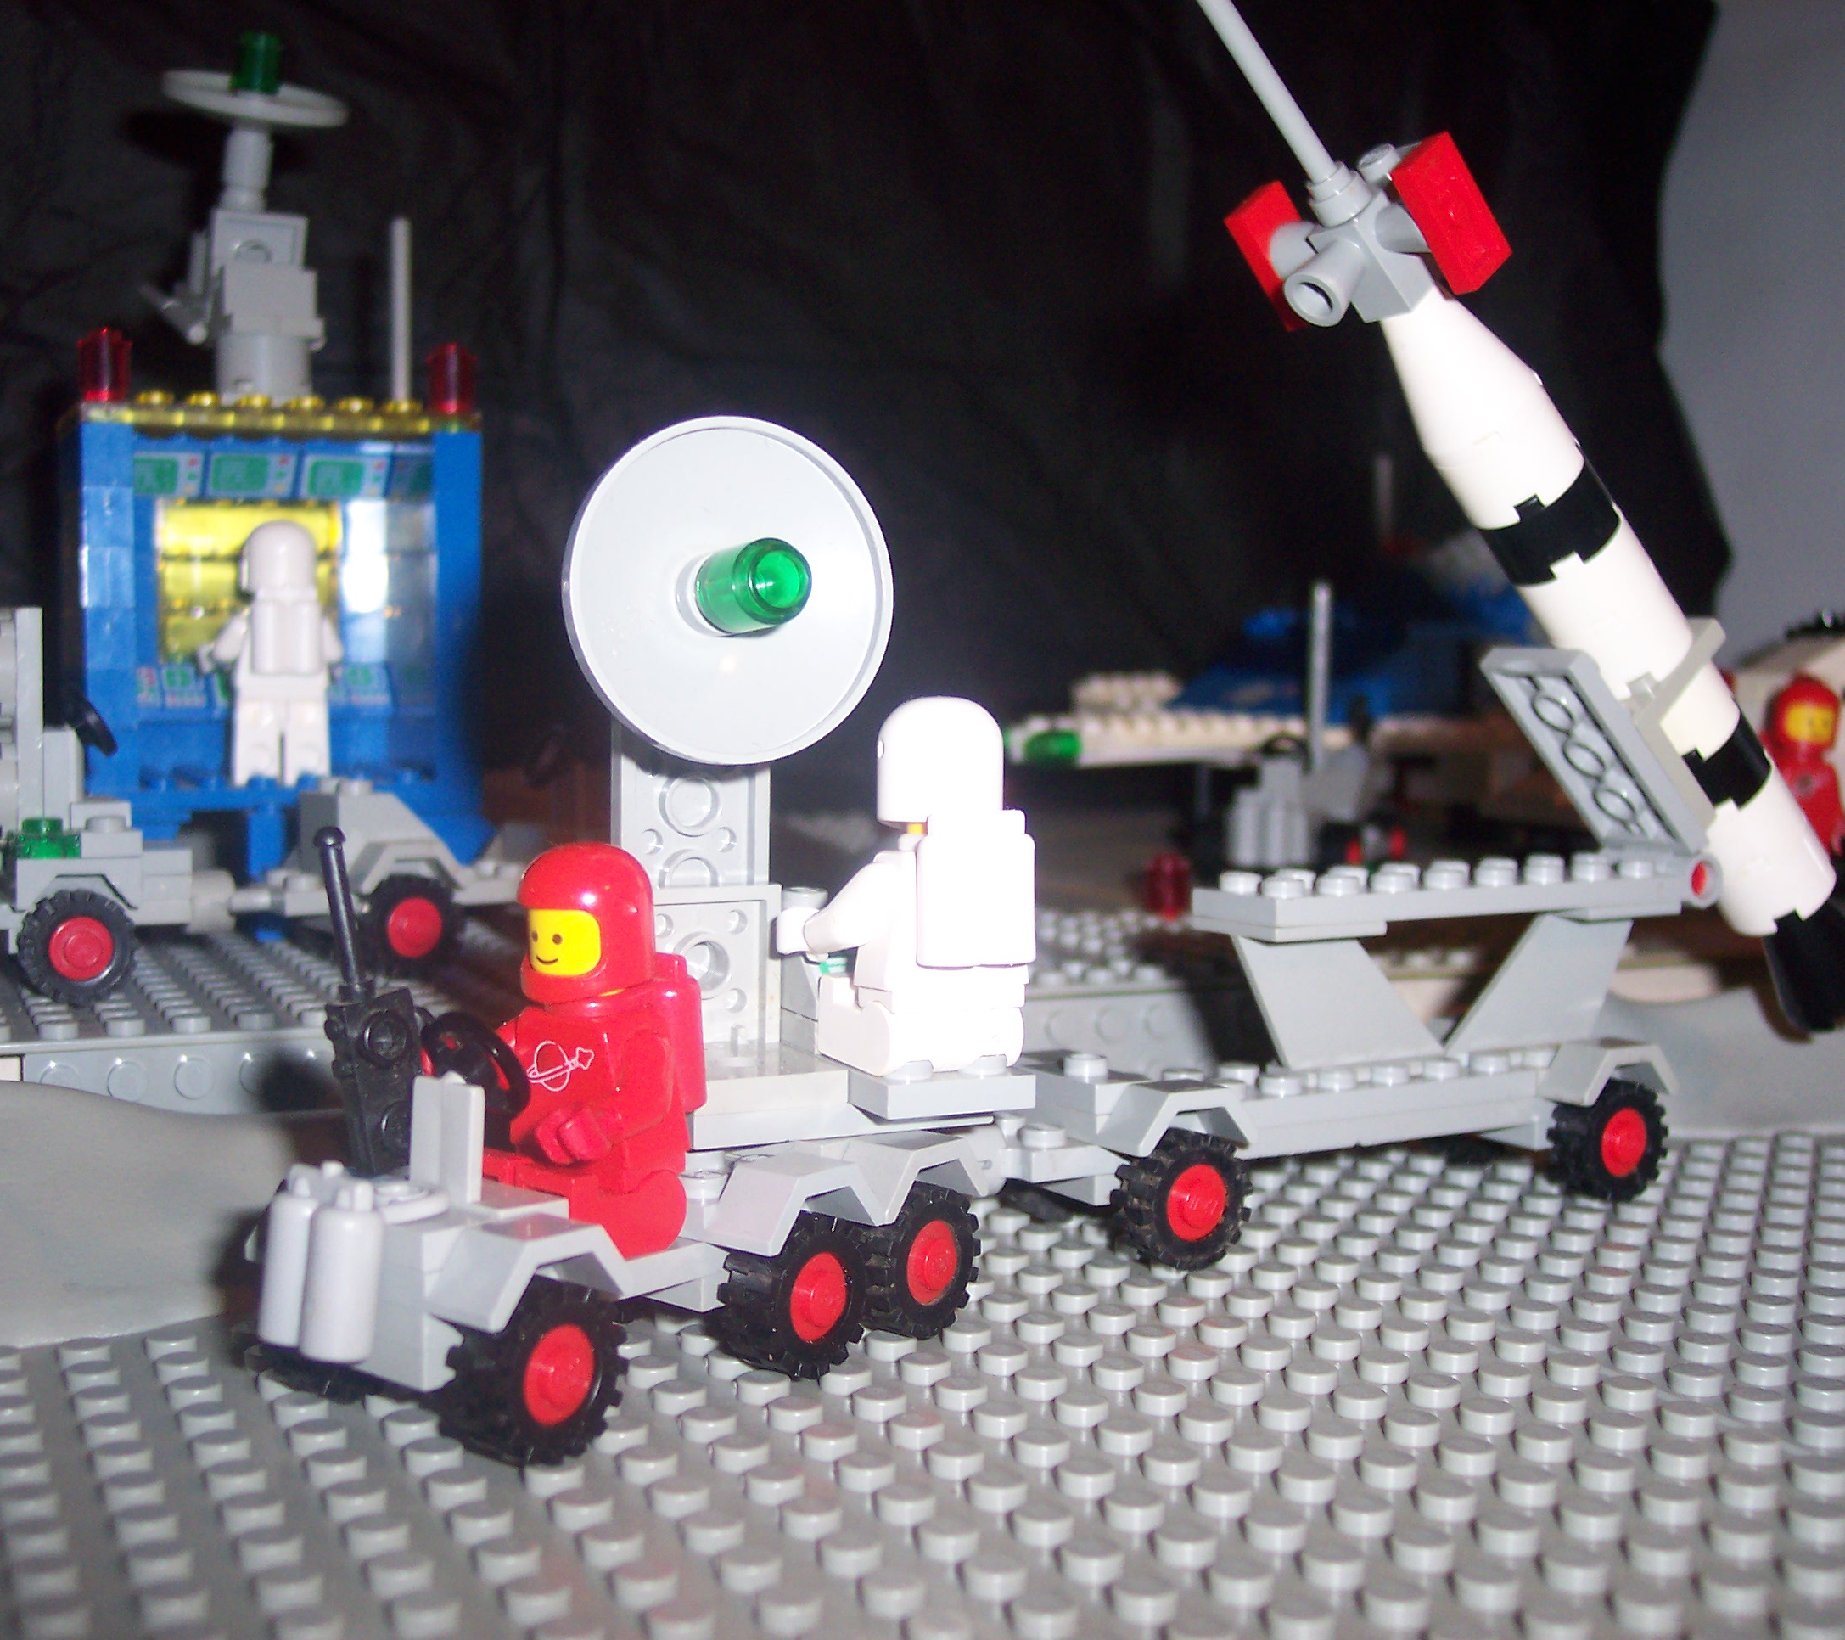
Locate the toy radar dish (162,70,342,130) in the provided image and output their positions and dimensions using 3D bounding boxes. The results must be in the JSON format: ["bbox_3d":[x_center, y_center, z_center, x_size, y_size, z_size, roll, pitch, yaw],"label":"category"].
[{"bbox_3d":[-0.118,-0.127,0.424,0.032,0.005,0.032,12,19,-4],"label":"toy radar dish"}]

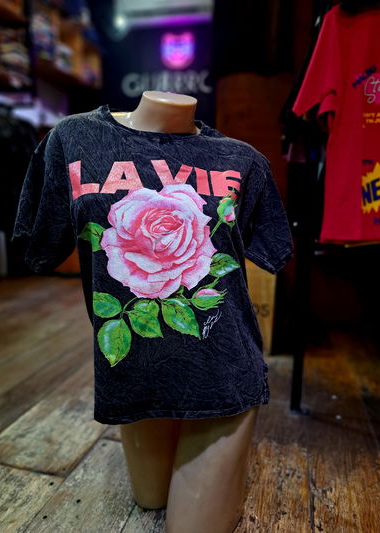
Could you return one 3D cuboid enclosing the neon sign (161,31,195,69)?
[{"bbox_3d":[-0.112,-1.937,3.300,0.300,0.290,0.050,3,10,12],"label":"neon sign"}]

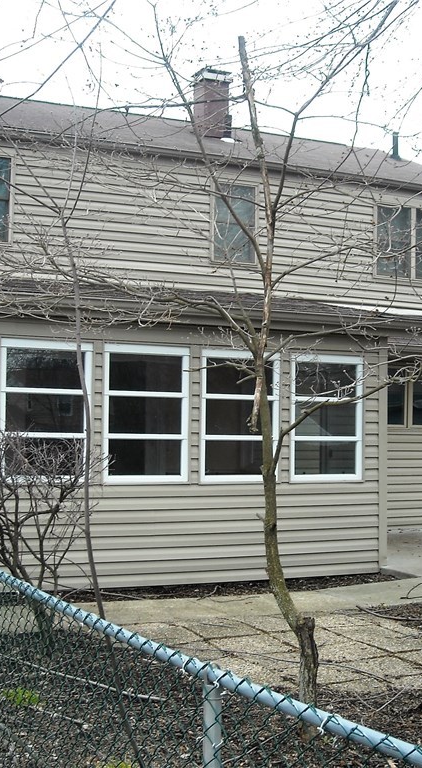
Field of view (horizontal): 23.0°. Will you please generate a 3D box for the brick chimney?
[{"bbox_3d":[0.007,-4.017,14.800,0.460,0.980,0.460,2,-3,-25],"label":"brick chimney"}]

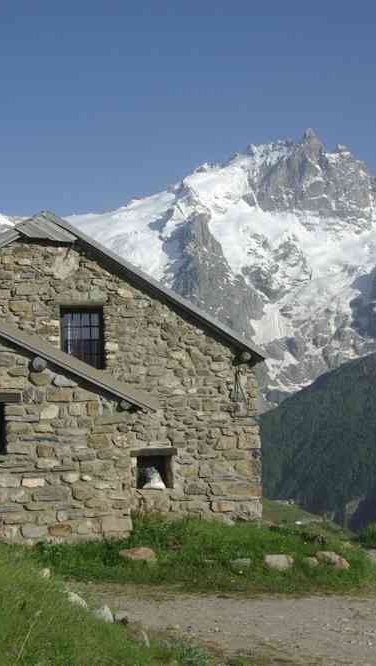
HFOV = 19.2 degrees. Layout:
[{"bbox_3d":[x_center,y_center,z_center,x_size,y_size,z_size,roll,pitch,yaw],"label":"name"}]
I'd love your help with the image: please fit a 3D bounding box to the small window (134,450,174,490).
[{"bbox_3d":[-0.573,2.165,17.546,0.671,0.625,0.200,1,-4,-22],"label":"small window"}]

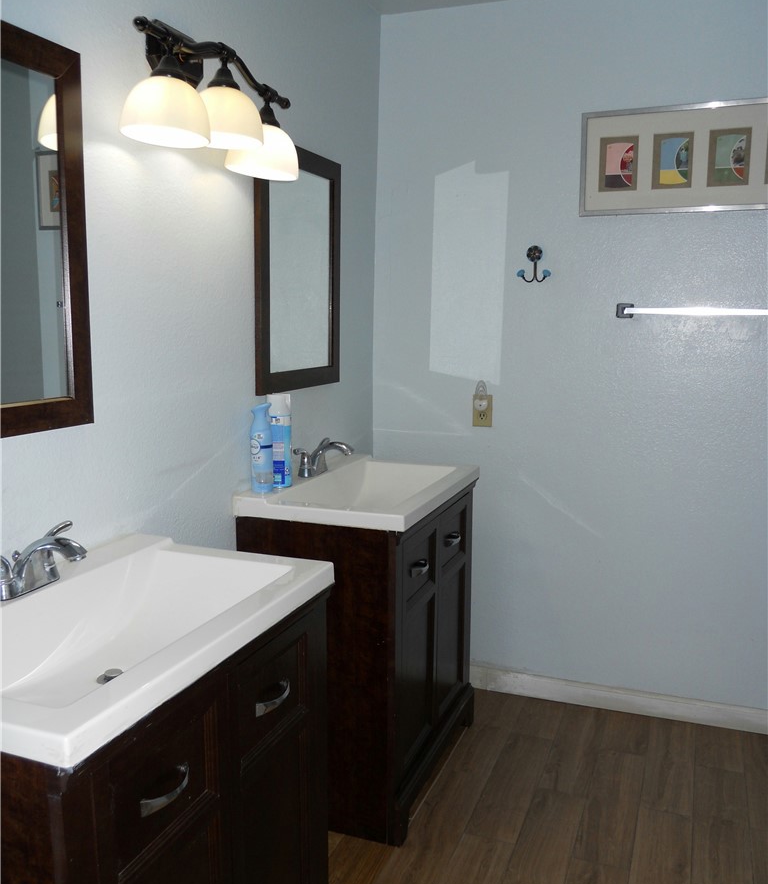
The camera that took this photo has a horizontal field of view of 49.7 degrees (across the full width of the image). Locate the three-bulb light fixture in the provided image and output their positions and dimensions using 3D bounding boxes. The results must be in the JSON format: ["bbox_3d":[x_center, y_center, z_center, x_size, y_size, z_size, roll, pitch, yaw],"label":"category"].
[{"bbox_3d":[-0.376,-0.755,1.809,0.220,0.283,0.610,4,9,21],"label":"three-bulb light fixture"}]

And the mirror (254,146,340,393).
[{"bbox_3d":[-0.246,-0.510,2.470,0.022,0.699,0.534,4,9,21],"label":"mirror"}]

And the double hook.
[{"bbox_3d":[0.516,-0.608,2.827,0.112,0.125,0.050,4,9,21],"label":"double hook"}]

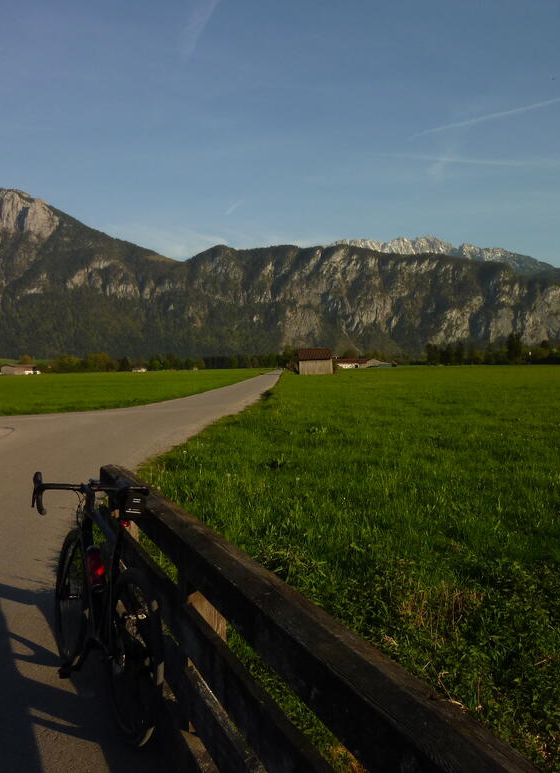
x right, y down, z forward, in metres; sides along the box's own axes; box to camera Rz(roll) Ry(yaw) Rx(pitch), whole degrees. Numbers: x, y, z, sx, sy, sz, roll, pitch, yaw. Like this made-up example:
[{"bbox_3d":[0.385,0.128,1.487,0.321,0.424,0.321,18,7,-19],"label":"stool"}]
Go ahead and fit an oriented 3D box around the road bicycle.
[{"bbox_3d":[-0.849,0.955,3.535,0.440,1.000,1.700,3,0,-30],"label":"road bicycle"}]

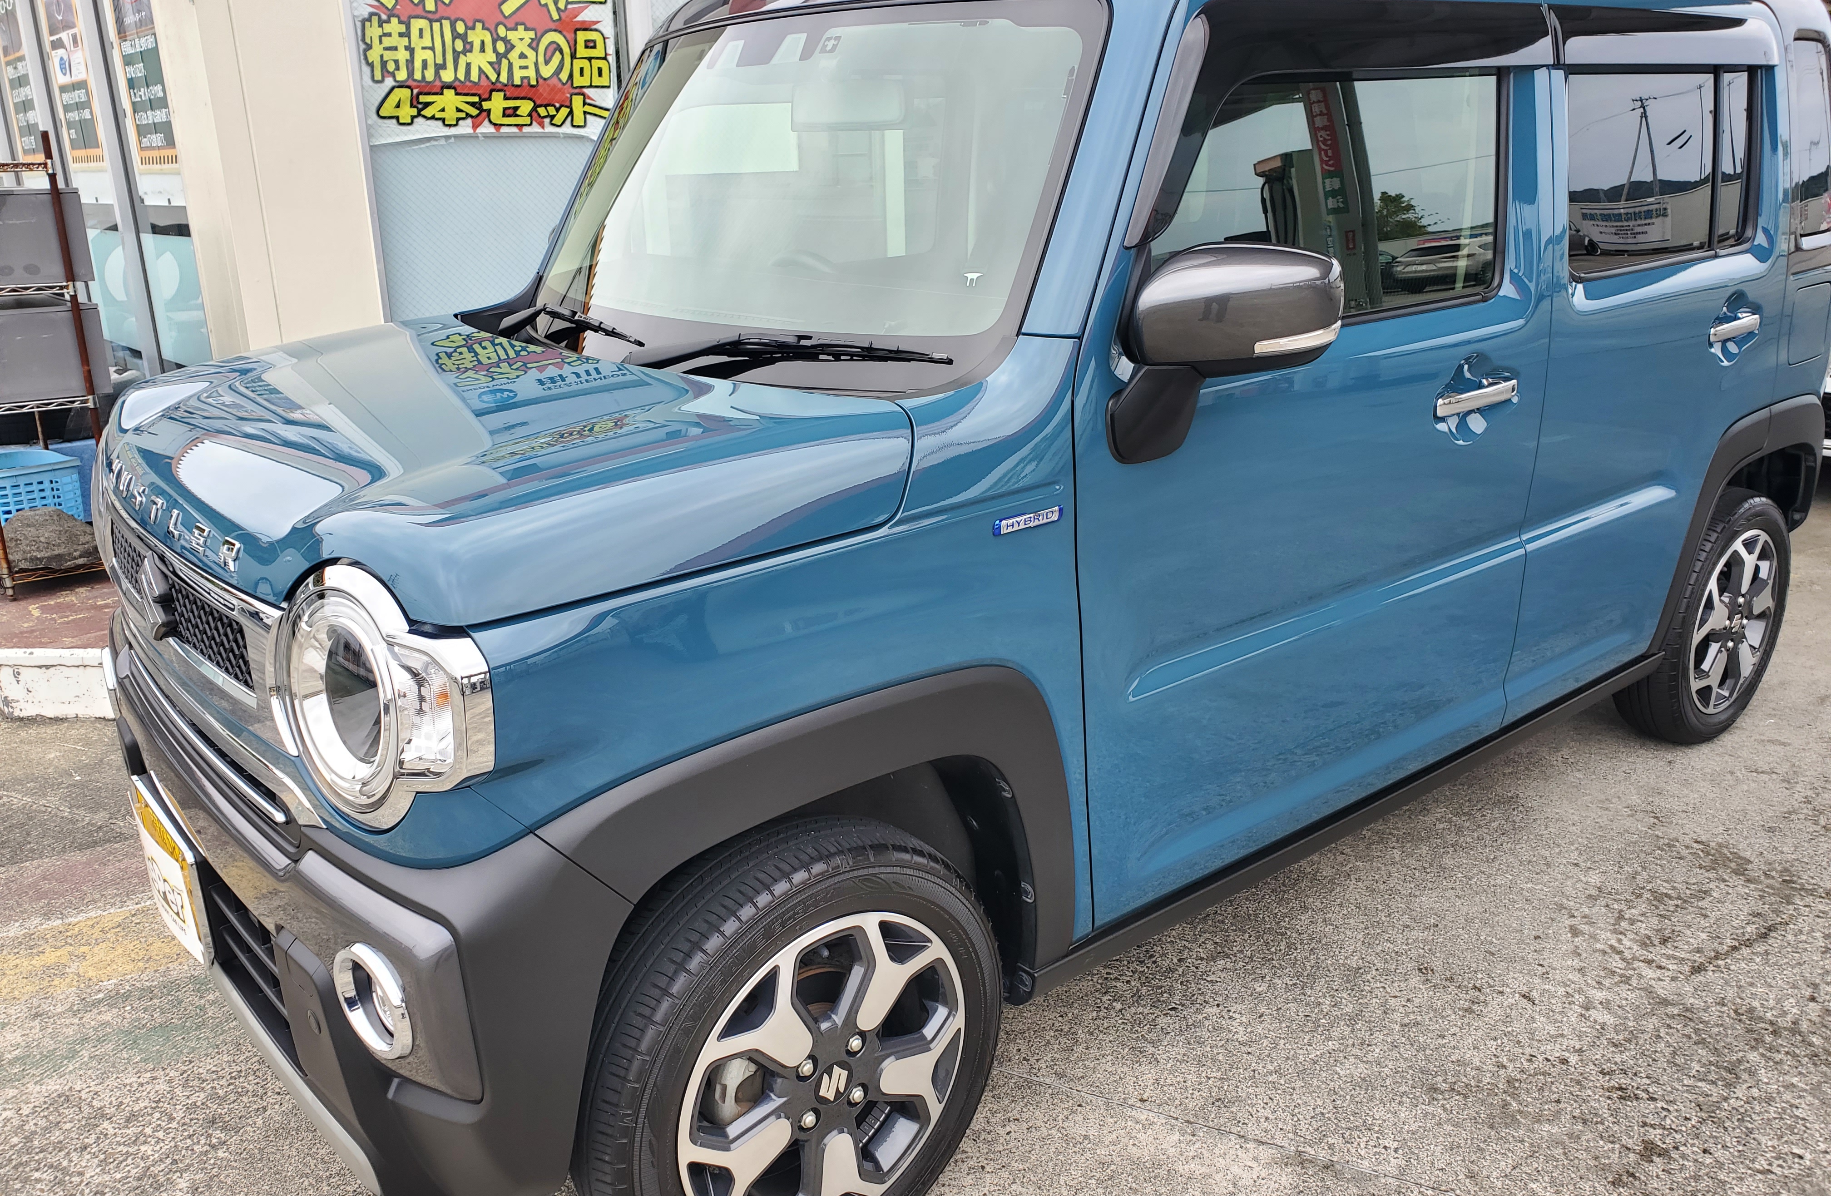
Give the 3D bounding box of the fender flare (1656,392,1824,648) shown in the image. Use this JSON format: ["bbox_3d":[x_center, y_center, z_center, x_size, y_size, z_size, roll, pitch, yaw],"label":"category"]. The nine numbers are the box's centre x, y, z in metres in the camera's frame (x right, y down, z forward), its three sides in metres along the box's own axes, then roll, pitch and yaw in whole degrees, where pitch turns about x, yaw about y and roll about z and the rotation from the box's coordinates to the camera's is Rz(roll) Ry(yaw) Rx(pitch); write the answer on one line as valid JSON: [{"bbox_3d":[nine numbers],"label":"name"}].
[{"bbox_3d":[1.747,-0.192,2.934,0.775,0.450,0.065,-15,21,-36],"label":"fender flare"}]

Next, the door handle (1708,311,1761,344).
[{"bbox_3d":[1.597,-0.534,2.710,0.220,0.036,0.045,-15,21,-36],"label":"door handle"}]

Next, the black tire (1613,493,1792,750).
[{"bbox_3d":[1.785,0.038,3.114,0.575,0.575,0.170,-15,21,-36],"label":"black tire"}]

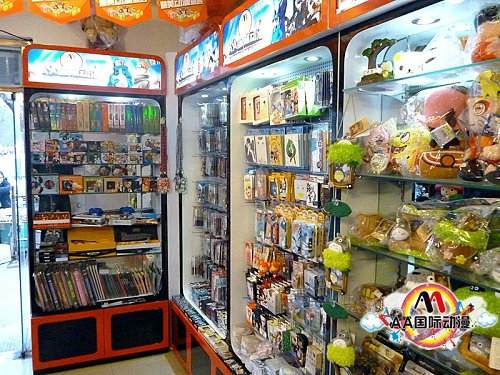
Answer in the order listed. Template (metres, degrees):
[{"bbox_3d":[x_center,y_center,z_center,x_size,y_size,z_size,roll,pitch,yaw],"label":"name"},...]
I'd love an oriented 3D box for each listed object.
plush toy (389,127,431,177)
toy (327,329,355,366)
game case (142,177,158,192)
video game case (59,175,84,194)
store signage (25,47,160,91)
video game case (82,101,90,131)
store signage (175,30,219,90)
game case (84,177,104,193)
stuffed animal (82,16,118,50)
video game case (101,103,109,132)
[{"bbox_3d":[0.499,-0.111,1.250,0.120,0.152,0.125,-2,6,-28],"label":"plush toy"},{"bbox_3d":[0.307,0.540,1.356,0.072,0.112,0.091,-3,5,-35],"label":"toy"},{"bbox_3d":[-0.707,-0.017,2.898,0.120,0.116,0.020,-2,6,-22],"label":"game case"},{"bbox_3d":[-1.189,-0.012,2.702,0.145,0.120,0.020,-2,6,-22],"label":"video game case"},{"bbox_3d":[-0.991,-0.769,2.651,0.820,0.213,0.030,-2,6,-22],"label":"store signage"},{"bbox_3d":[-1.110,-0.475,2.752,0.045,0.192,0.140,-1,5,-21],"label":"video game case"},{"bbox_3d":[-0.332,-0.772,2.545,0.050,0.228,0.758,-2,5,-28],"label":"store signage"},{"bbox_3d":[-1.061,-0.011,2.754,0.127,0.118,0.020,-2,6,-22],"label":"game case"},{"bbox_3d":[-1.028,-1.049,2.781,0.243,0.239,0.190,-1,5,-21],"label":"stuffed animal"},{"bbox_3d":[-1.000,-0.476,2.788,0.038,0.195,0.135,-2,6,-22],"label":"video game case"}]

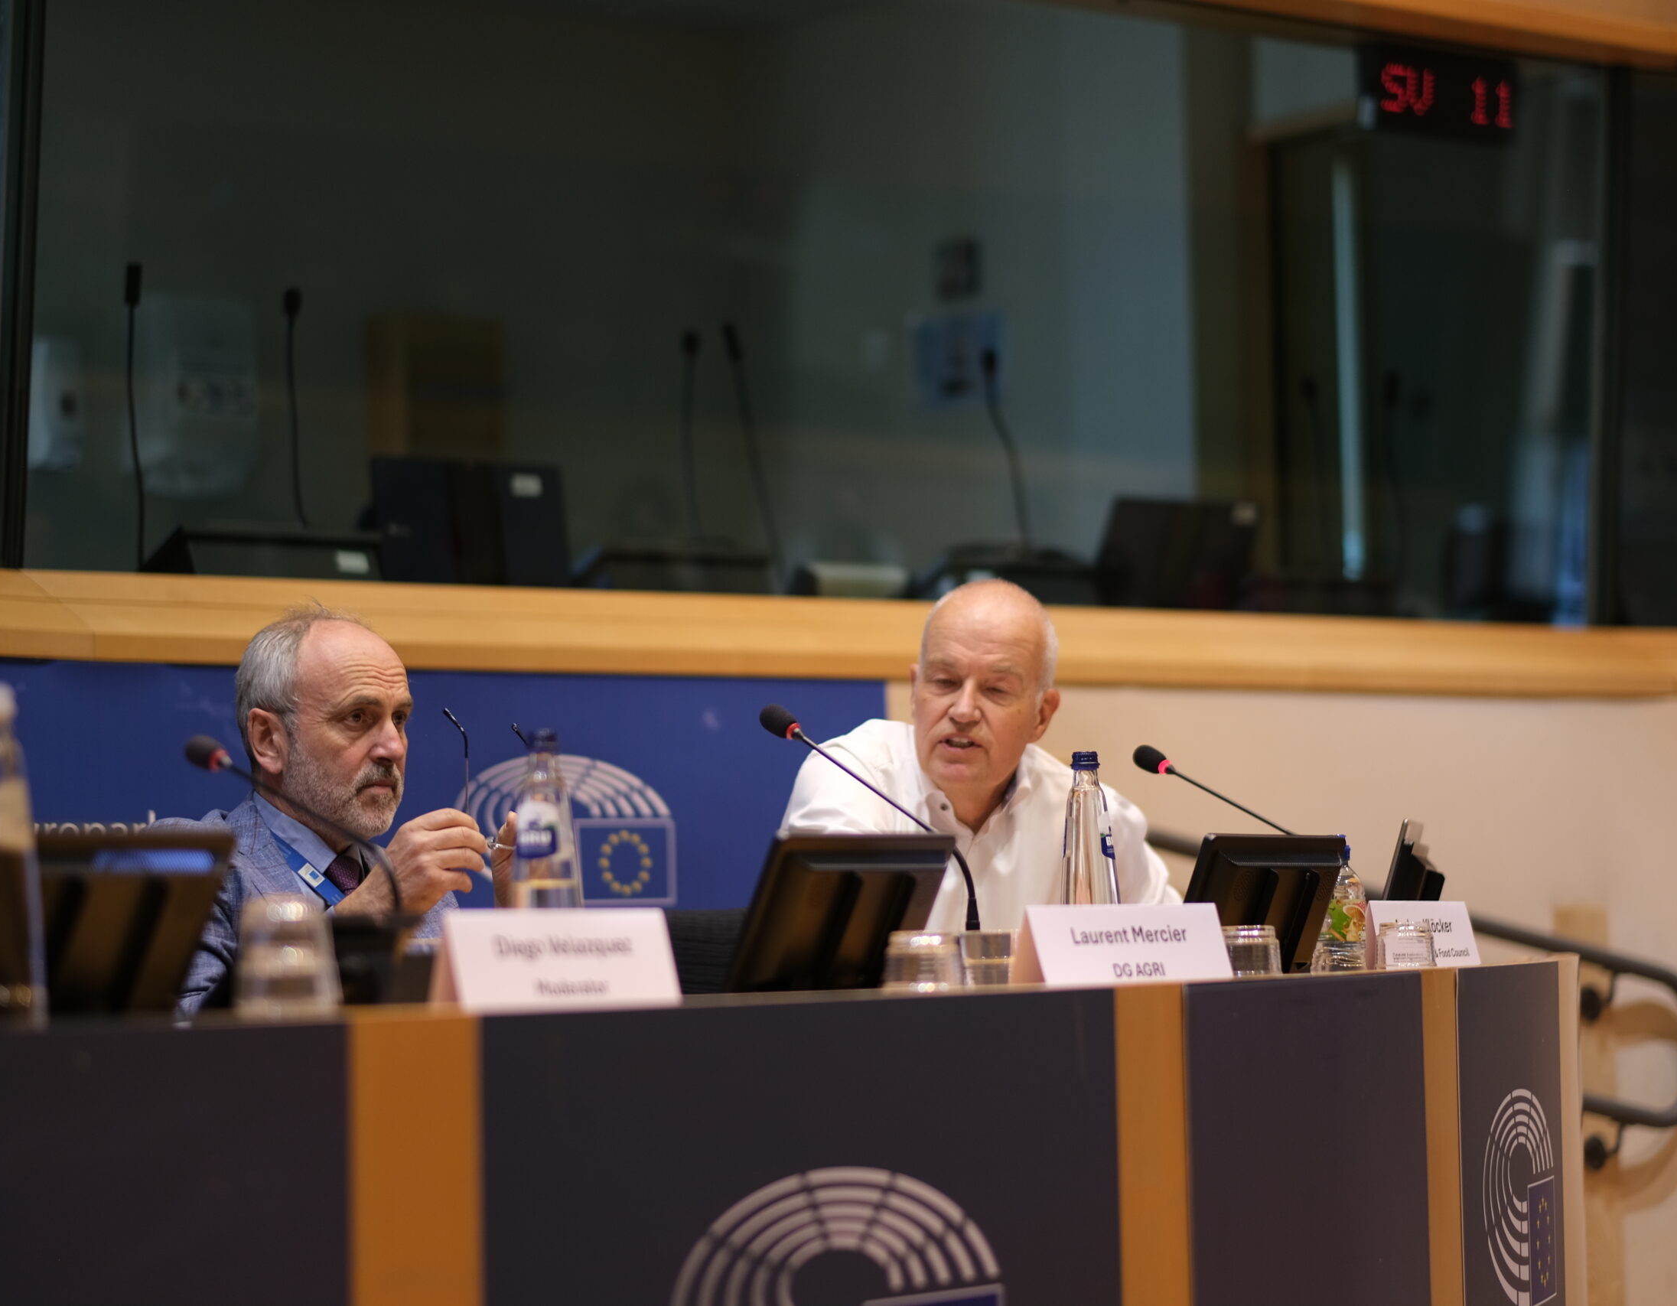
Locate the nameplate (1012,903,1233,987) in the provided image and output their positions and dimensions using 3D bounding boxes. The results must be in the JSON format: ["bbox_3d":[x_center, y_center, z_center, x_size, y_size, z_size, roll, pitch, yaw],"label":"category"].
[{"bbox_3d":[0.296,0.301,4.728,0.045,0.083,0.297,-5,-5,45],"label":"nameplate"}]

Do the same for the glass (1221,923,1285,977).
[{"bbox_3d":[0.467,0.338,5.182,0.071,0.058,0.071,-1,-4,0],"label":"glass"}]

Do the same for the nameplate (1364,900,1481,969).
[{"bbox_3d":[0.739,0.359,5.820,0.045,0.083,0.297,-3,-4,31],"label":"nameplate"}]

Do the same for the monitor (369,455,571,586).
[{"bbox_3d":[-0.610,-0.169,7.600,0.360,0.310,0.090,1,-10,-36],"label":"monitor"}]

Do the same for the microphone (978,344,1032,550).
[{"bbox_3d":[0.304,-0.354,8.300,0.045,0.400,0.100,2,-5,-41],"label":"microphone"}]

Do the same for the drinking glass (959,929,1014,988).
[{"bbox_3d":[0.155,0.311,4.642,0.068,0.058,0.068,-1,-4,0],"label":"drinking glass"}]

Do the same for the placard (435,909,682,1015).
[{"bbox_3d":[-0.237,0.259,3.864,0.045,0.083,0.297,-4,-4,34],"label":"placard"}]

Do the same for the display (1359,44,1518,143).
[{"bbox_3d":[1.048,-0.978,7.950,0.365,0.155,0.050,2,-5,-40],"label":"display"}]

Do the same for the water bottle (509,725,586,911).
[{"bbox_3d":[-0.256,0.187,4.018,0.071,0.246,0.071,-1,-4,0],"label":"water bottle"}]

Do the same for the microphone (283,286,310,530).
[{"bbox_3d":[-0.849,-0.372,7.150,0.035,0.400,0.050,2,-5,-41],"label":"microphone"}]

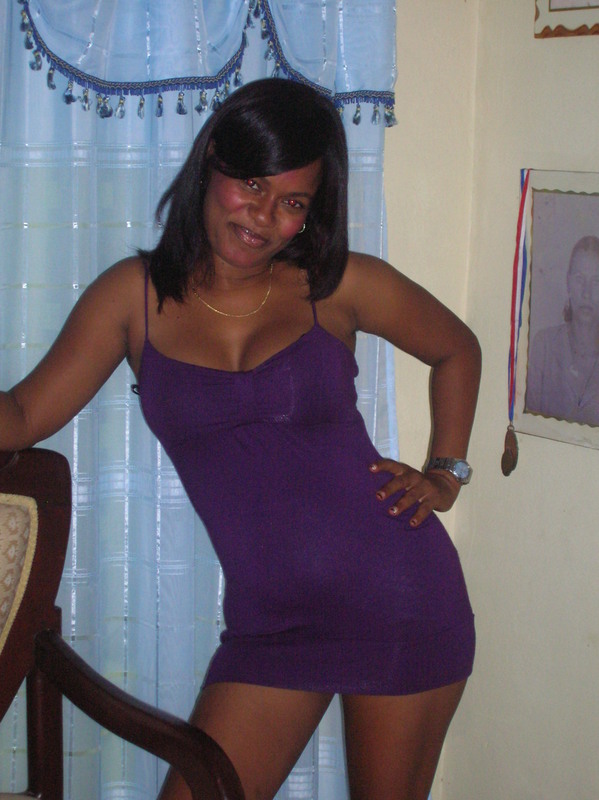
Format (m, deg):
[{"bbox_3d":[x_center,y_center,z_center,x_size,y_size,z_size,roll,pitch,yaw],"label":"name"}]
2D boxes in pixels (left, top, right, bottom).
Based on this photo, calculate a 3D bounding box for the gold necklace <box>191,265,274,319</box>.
[{"bbox_3d":[-0.088,-0.147,2.355,0.118,0.085,0.125,2,9,2],"label":"gold necklace"}]

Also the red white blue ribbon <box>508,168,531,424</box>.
[{"bbox_3d":[0.338,-0.159,2.770,0.012,0.395,0.027,-5,11,-34],"label":"red white blue ribbon"}]

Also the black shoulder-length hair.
[{"bbox_3d":[-0.067,-0.269,2.380,0.262,0.318,0.235,13,9,-10],"label":"black shoulder-length hair"}]

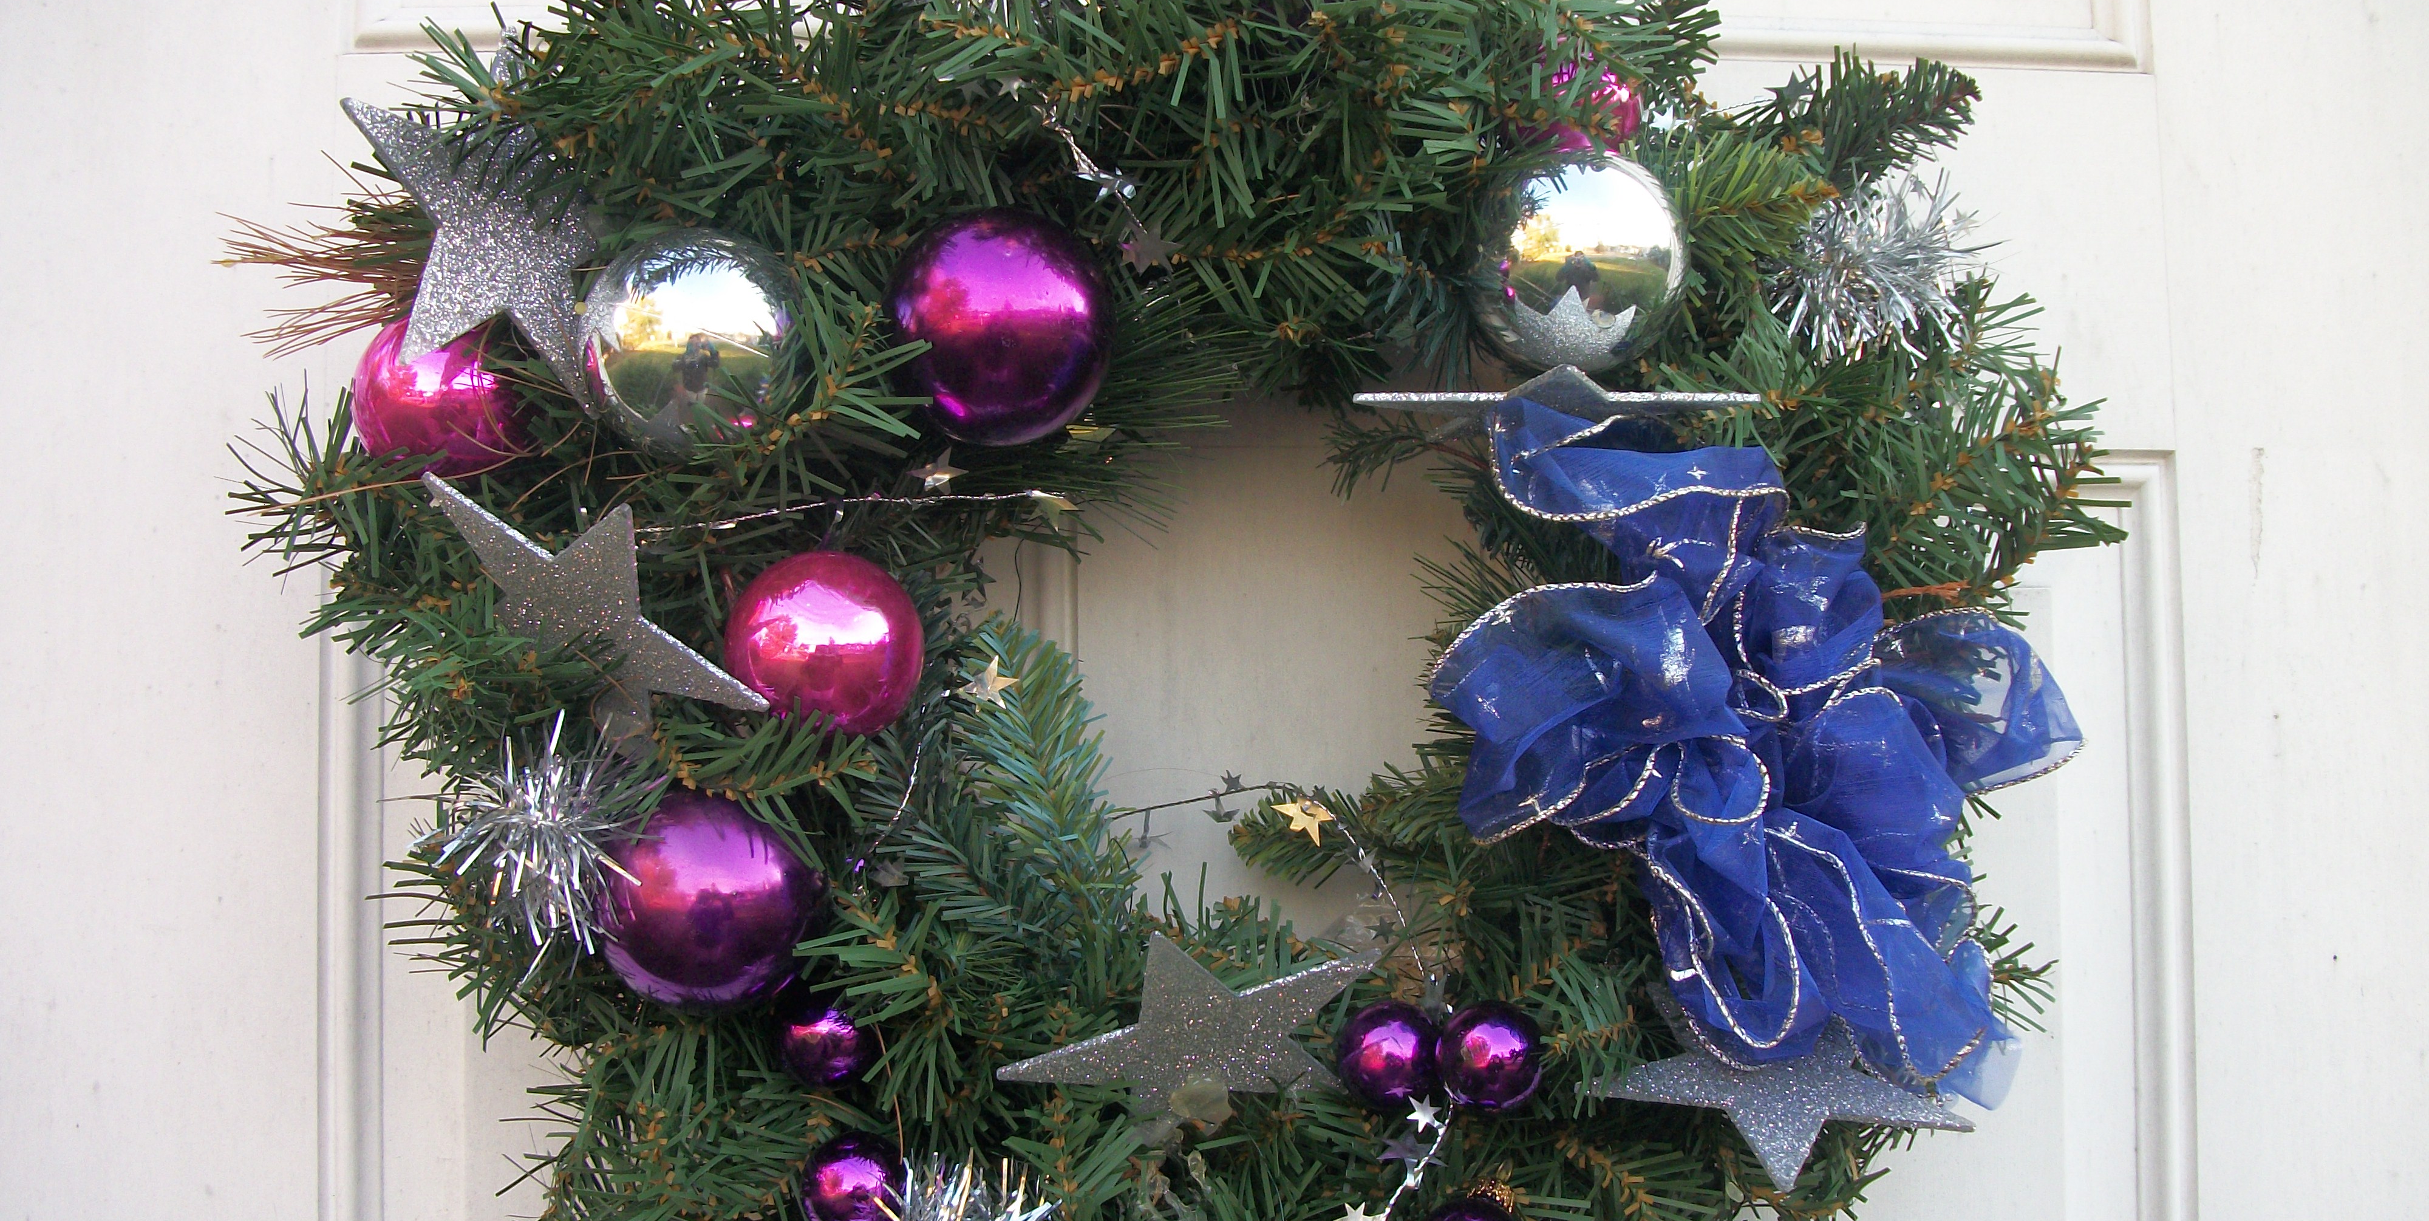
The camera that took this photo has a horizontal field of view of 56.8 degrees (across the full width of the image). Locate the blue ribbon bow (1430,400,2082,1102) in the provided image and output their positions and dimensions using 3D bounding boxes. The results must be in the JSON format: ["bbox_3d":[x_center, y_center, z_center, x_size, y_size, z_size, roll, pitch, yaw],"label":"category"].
[{"bbox_3d":[0.160,0.042,0.665,0.190,0.205,0.100,0,-4,-4],"label":"blue ribbon bow"}]

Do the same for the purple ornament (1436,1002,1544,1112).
[{"bbox_3d":[0.085,0.137,0.690,0.033,0.034,0.033,0,-4,-4],"label":"purple ornament"}]

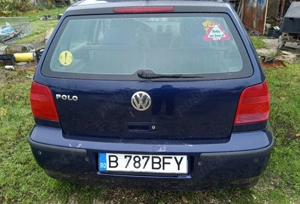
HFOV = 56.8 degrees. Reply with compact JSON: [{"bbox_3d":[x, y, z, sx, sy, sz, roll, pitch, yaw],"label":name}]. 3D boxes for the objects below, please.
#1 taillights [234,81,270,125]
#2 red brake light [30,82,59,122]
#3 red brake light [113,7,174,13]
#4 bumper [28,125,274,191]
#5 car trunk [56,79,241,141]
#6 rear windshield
[{"bbox_3d":[0.621,0.005,1.629,0.240,0.260,0.140,-3,19,-3],"label":"taillights"},{"bbox_3d":[-0.682,-0.004,1.765,0.240,0.260,0.140,4,20,15],"label":"red brake light"},{"bbox_3d":[-0.036,-0.533,1.606,0.355,0.036,0.040,0,18,6],"label":"red brake light"},{"bbox_3d":[-0.024,0.343,1.785,1.620,0.370,0.350,0,23,6],"label":"bumper"},{"bbox_3d":[-0.038,0.040,1.627,1.110,0.370,0.150,0,18,6],"label":"car trunk"},{"bbox_3d":[-0.039,-0.323,1.591,1.230,0.390,0.130,0,-5,6],"label":"rear windshield"}]

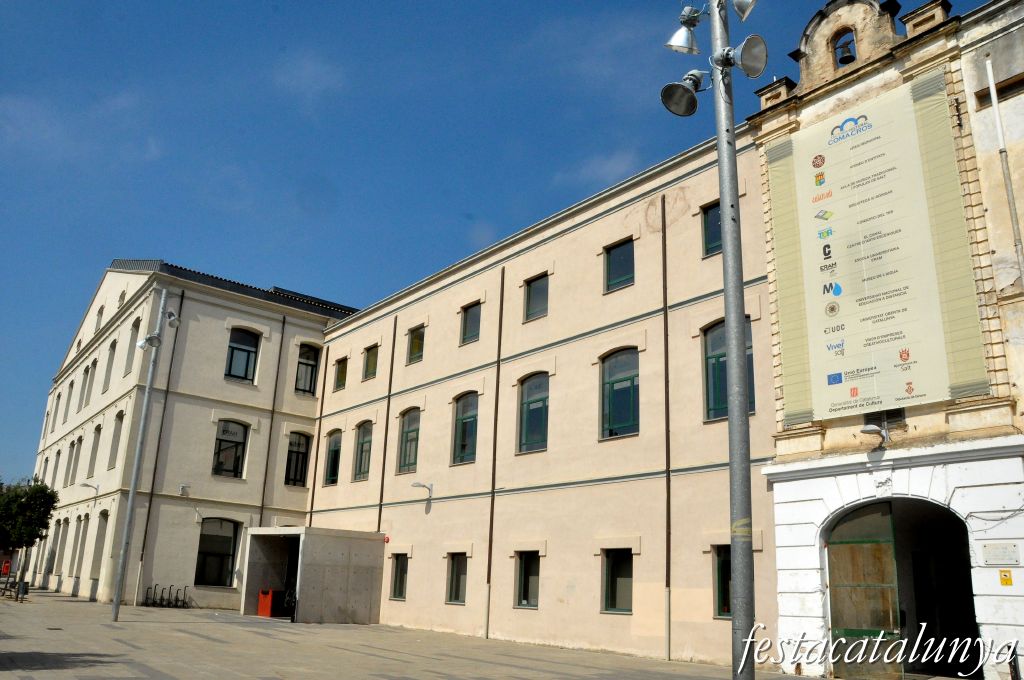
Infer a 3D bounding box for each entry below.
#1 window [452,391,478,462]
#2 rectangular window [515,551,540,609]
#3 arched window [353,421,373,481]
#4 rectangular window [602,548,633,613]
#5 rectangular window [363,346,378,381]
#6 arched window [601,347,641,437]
[{"bbox_3d":[-1.717,3.338,28.994,0.200,2.801,1.601,16,-23,-37],"label":"window"},{"bbox_3d":[0.511,7.266,23.215,0.220,1.671,1.188,14,-20,-36],"label":"rectangular window"},{"bbox_3d":[-6.384,4.813,33.214,0.220,2.627,1.539,14,-20,-36],"label":"arched window"},{"bbox_3d":[3.031,6.811,21.668,0.200,1.757,1.204,16,-23,-37],"label":"rectangular window"},{"bbox_3d":[-6.256,1.052,34.372,0.220,1.594,1.294,14,-20,-36],"label":"rectangular window"},{"bbox_3d":[3.109,1.512,21.806,0.220,2.657,1.534,14,-20,-36],"label":"arched window"}]

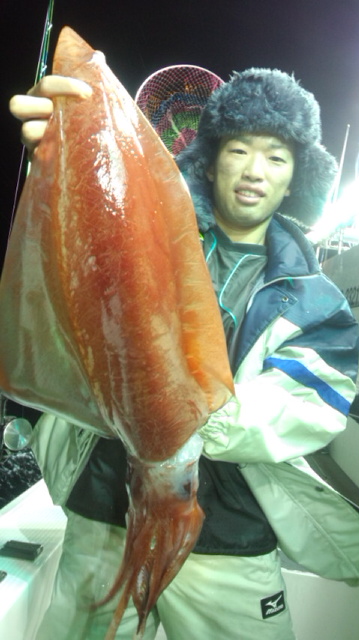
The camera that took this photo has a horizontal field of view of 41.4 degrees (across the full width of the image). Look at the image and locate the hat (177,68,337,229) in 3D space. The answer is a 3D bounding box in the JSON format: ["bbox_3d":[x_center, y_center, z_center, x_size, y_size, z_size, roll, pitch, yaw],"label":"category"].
[{"bbox_3d":[0.146,-0.310,0.880,0.295,0.290,0.270,11,10,4],"label":"hat"}]

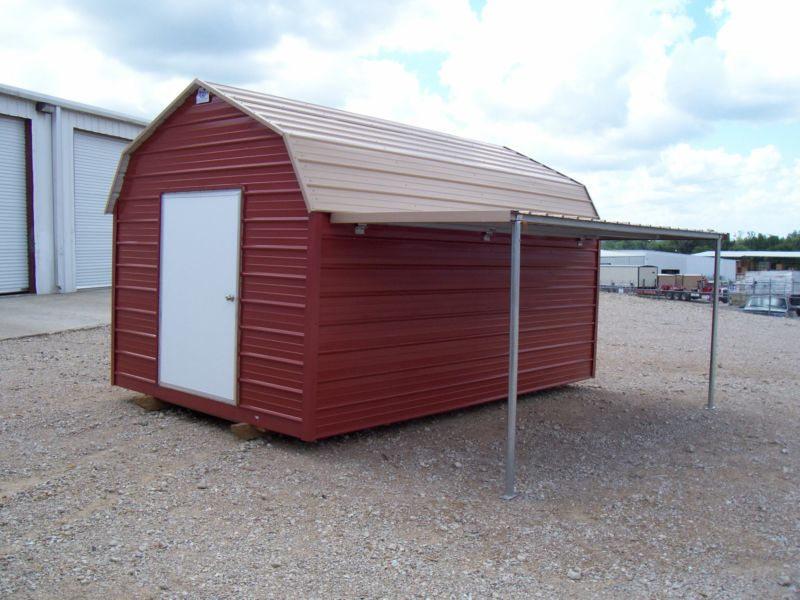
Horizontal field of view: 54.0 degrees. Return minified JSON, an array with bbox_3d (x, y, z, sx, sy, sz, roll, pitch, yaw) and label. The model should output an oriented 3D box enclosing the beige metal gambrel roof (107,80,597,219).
[{"bbox_3d":[-0.243,-1.439,8.822,3.246,1.198,4.876,5,5,42],"label":"beige metal gambrel roof"}]

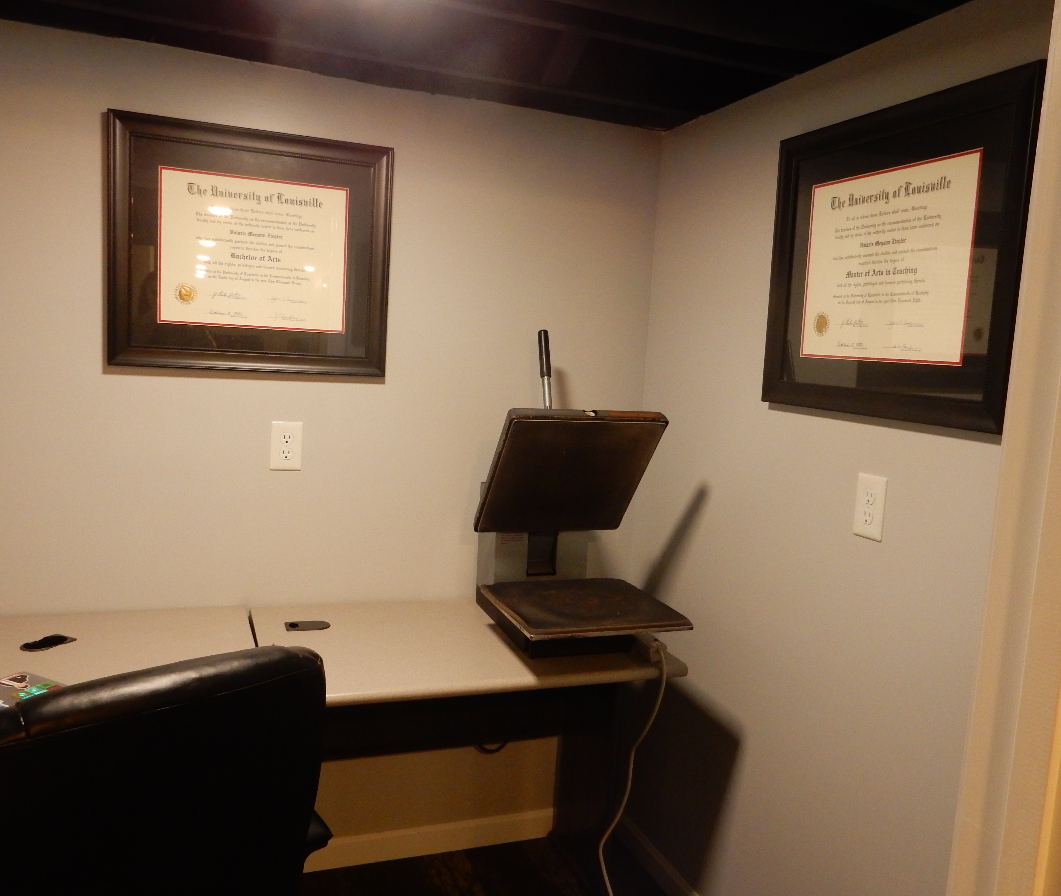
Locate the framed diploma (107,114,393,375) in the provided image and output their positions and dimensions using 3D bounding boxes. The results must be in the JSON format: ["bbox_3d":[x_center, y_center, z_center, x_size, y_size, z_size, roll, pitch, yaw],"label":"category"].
[{"bbox_3d":[-0.668,-0.475,2.101,0.647,0.575,0.030,1,7,-22],"label":"framed diploma"}]

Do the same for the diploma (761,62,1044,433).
[{"bbox_3d":[0.668,-0.350,1.653,0.030,0.575,0.647,-1,8,-20],"label":"diploma"}]

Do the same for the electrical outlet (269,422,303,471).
[{"bbox_3d":[-0.620,-0.005,2.191,0.079,0.123,0.008,1,7,-22],"label":"electrical outlet"}]

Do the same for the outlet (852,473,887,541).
[{"bbox_3d":[0.659,0.114,1.674,0.008,0.123,0.079,1,6,-21],"label":"outlet"}]

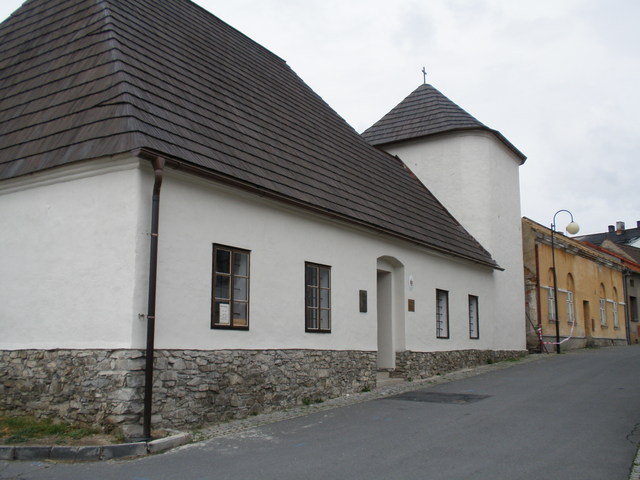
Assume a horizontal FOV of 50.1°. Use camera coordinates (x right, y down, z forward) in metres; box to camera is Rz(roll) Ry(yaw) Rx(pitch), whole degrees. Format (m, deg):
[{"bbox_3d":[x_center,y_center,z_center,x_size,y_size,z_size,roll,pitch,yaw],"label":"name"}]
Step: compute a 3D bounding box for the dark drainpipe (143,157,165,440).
[{"bbox_3d":[-2.390,0.790,9.834,0.250,4.006,0.160,-6,-11,32],"label":"dark drainpipe"}]

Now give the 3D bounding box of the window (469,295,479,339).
[{"bbox_3d":[4.810,2.432,21.461,0.120,1.355,0.847,-6,-11,32],"label":"window"}]

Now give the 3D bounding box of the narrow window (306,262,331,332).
[{"bbox_3d":[-0.045,1.186,13.874,0.120,1.389,0.972,-6,-11,32],"label":"narrow window"}]

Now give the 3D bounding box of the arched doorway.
[{"bbox_3d":[1.606,1.816,16.667,0.380,2.754,1.495,-6,-11,32],"label":"arched doorway"}]

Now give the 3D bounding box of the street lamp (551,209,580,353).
[{"bbox_3d":[9.149,1.482,25.201,1.030,5.329,0.480,-5,-10,30],"label":"street lamp"}]

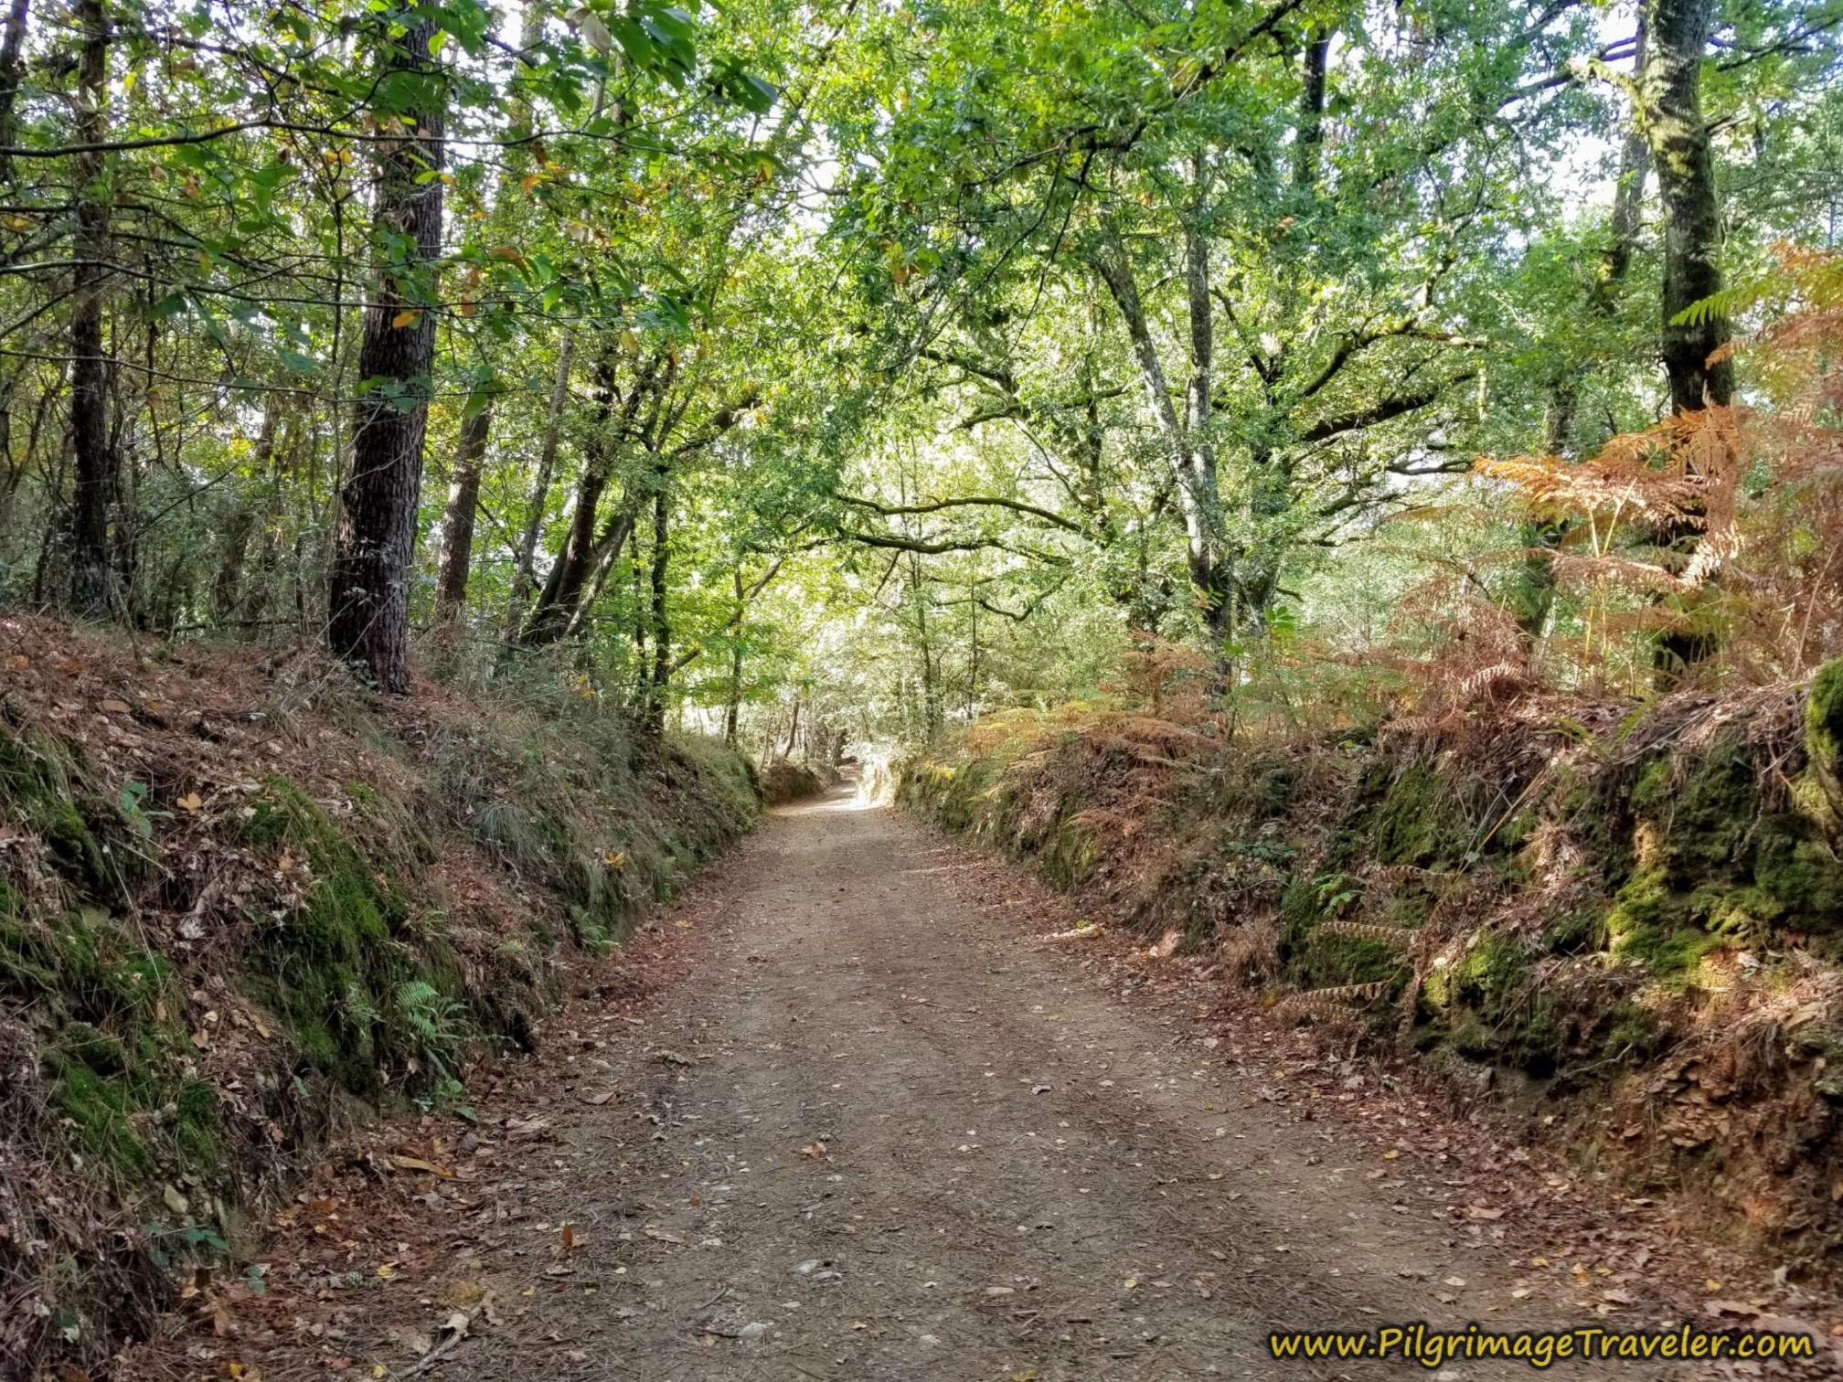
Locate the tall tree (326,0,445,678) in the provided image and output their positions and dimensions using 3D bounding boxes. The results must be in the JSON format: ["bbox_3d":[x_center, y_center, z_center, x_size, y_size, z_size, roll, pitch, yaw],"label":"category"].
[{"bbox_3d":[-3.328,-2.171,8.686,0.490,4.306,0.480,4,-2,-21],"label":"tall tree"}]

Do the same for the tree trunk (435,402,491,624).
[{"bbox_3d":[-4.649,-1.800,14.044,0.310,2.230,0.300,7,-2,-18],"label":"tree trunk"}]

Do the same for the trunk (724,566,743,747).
[{"bbox_3d":[-4.210,-0.797,31.079,0.240,3.952,0.220,2,-2,-8],"label":"trunk"}]

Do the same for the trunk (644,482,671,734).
[{"bbox_3d":[-3.816,-1.218,20.073,0.250,3.666,0.230,1,-2,-11],"label":"trunk"}]

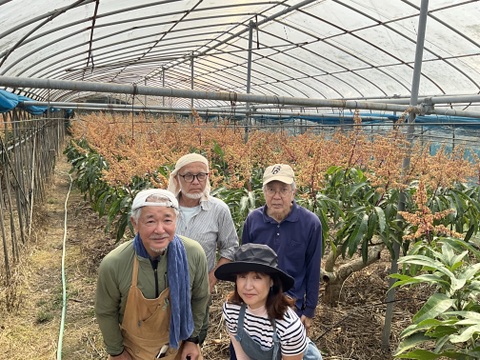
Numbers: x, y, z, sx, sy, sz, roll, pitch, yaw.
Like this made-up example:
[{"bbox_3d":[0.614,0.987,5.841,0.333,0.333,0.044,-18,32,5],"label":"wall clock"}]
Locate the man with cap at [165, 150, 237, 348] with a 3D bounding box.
[{"bbox_3d":[-0.270,0.665,2.350,0.530,1.640,0.420,4,9,7],"label":"man with cap"}]

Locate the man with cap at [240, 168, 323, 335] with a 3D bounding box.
[{"bbox_3d":[0.220,0.690,2.330,0.490,1.600,0.390,4,9,9],"label":"man with cap"}]

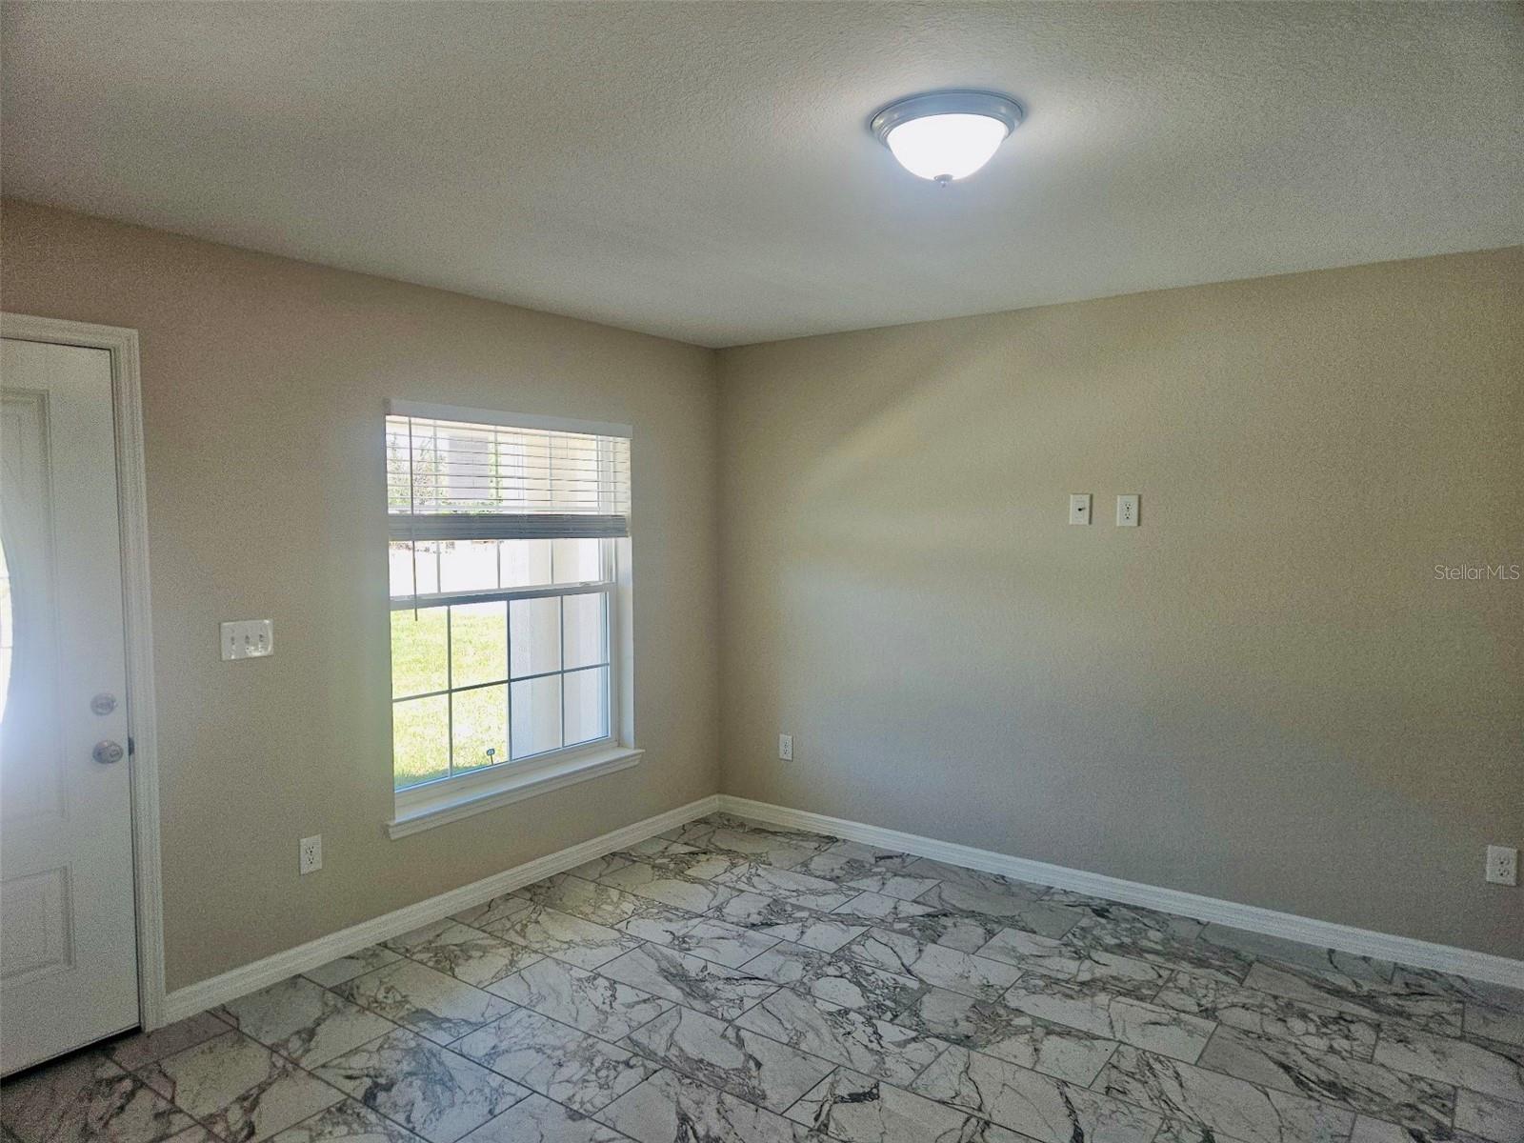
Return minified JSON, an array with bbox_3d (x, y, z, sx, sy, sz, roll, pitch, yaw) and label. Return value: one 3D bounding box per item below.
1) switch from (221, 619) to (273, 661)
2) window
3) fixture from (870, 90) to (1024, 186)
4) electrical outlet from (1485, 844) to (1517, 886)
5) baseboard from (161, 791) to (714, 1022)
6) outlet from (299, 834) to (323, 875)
[{"bbox_3d":[-1.687,0.226,3.332,0.016,0.121,0.167,2,4,36],"label":"switch"},{"bbox_3d":[-1.029,0.152,4.308,0.140,1.625,1.377,2,4,36],"label":"window"},{"bbox_3d":[0.405,-0.918,2.224,0.330,0.142,0.330,0,3,0],"label":"fixture"},{"bbox_3d":[2.475,0.984,3.384,0.078,0.124,0.010,2,4,36],"label":"electrical outlet"},{"bbox_3d":[-1.044,1.302,4.271,0.015,0.090,2.771,2,4,36],"label":"baseboard"},{"bbox_3d":[-1.570,0.991,3.538,0.010,0.124,0.078,2,4,36],"label":"outlet"}]

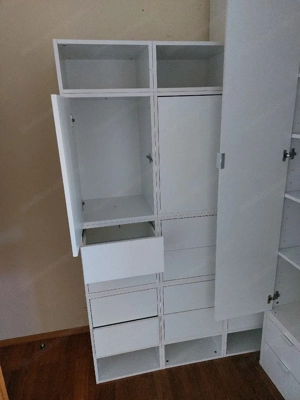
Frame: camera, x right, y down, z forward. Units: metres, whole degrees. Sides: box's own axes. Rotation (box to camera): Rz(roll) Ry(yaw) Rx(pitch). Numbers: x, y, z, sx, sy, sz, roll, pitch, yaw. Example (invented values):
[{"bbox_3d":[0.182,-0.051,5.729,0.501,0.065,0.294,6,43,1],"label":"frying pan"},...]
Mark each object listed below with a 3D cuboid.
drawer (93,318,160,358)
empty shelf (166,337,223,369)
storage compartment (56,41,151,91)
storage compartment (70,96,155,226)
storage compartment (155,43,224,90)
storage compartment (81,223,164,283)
[{"bbox_3d":[-0.169,0.774,1.822,0.382,0.216,0.361,-6,18,-11],"label":"drawer"},{"bbox_3d":[0.247,0.919,1.966,0.403,0.187,0.380,-6,18,-11],"label":"empty shelf"},{"bbox_3d":[-0.226,-0.631,1.389,0.412,0.203,0.380,-6,18,-11],"label":"storage compartment"},{"bbox_3d":[-0.210,-0.234,1.514,0.420,0.622,0.380,-6,18,-11],"label":"storage compartment"},{"bbox_3d":[0.185,-0.671,1.466,0.412,0.203,0.380,-6,18,-11],"label":"storage compartment"},{"bbox_3d":[-0.159,0.243,1.500,0.386,0.206,0.361,-6,18,-11],"label":"storage compartment"}]

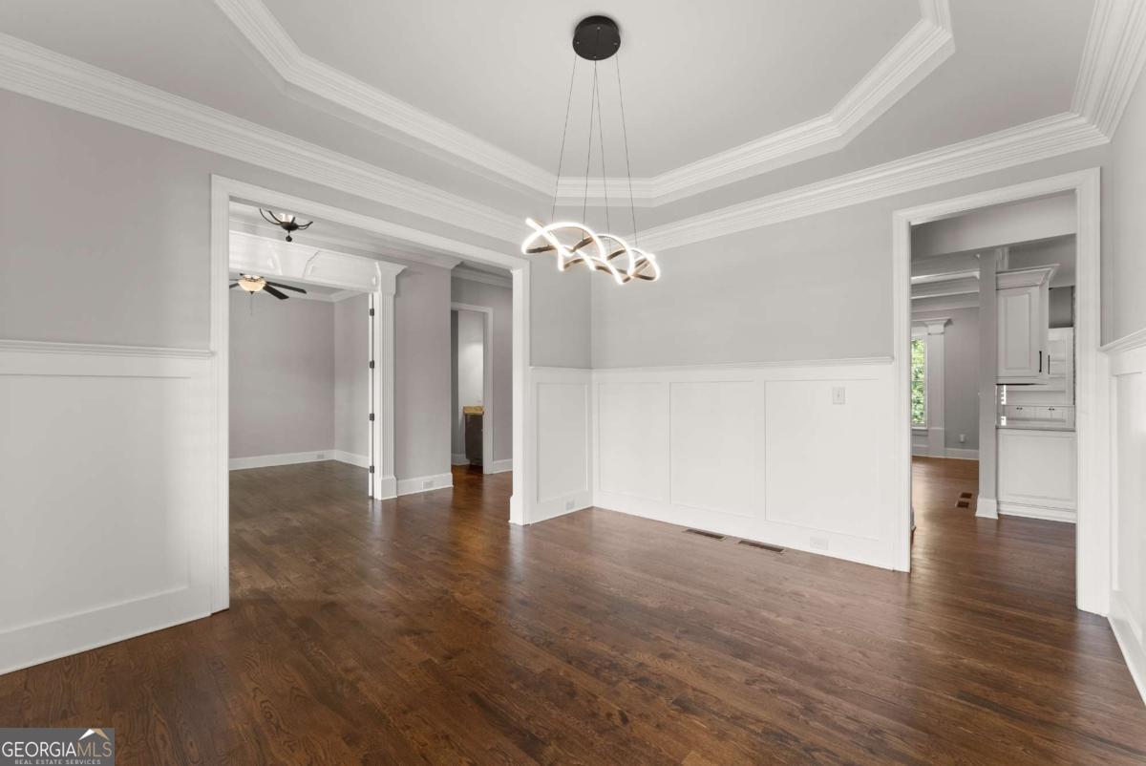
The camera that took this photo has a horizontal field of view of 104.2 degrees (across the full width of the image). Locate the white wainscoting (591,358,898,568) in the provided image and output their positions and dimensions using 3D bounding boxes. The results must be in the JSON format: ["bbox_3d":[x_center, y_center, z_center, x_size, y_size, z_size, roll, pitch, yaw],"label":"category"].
[{"bbox_3d":[1.271,0.592,4.073,2.720,1.530,0.050,-1,-1,40],"label":"white wainscoting"}]

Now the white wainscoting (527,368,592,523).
[{"bbox_3d":[-0.107,0.606,4.607,0.050,1.520,0.940,-1,-1,44],"label":"white wainscoting"}]

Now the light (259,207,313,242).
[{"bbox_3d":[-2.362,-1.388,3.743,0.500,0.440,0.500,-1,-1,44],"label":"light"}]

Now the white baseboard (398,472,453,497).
[{"bbox_3d":[-1.882,1.284,5.713,0.040,0.195,0.770,-1,-1,44],"label":"white baseboard"}]

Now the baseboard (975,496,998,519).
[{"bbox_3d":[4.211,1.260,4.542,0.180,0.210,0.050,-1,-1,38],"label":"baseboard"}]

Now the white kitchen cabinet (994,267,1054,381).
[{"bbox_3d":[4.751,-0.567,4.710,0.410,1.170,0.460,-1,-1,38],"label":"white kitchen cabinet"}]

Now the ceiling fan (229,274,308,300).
[{"bbox_3d":[-4.209,-1.383,5.873,1.340,0.440,1.340,-1,-1,44],"label":"ceiling fan"}]

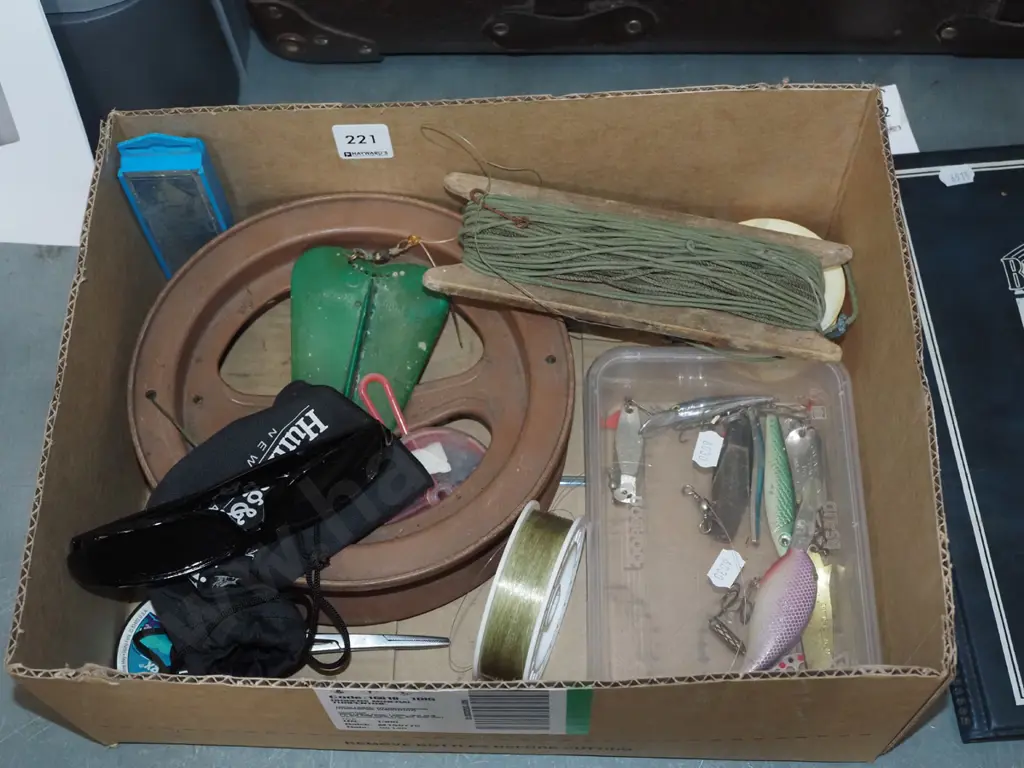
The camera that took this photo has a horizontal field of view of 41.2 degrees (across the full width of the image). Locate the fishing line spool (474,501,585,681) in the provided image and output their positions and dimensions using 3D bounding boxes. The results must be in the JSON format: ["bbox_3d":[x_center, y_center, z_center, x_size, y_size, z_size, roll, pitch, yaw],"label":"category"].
[{"bbox_3d":[0.010,0.085,0.572,0.025,0.086,0.086,18,65,10],"label":"fishing line spool"}]

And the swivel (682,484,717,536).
[{"bbox_3d":[0.085,0.058,0.625,0.008,0.006,0.026,-20,64,-8],"label":"swivel"}]

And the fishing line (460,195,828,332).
[{"bbox_3d":[0.058,-0.055,0.613,0.164,0.020,0.035,11,64,8],"label":"fishing line"}]

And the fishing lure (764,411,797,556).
[{"bbox_3d":[0.123,0.046,0.627,0.015,0.011,0.071,-1,63,2],"label":"fishing lure"}]

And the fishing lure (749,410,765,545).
[{"bbox_3d":[0.113,0.043,0.631,0.006,0.008,0.067,2,63,3],"label":"fishing lure"}]

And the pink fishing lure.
[{"bbox_3d":[0.117,0.100,0.597,0.025,0.016,0.063,22,66,13],"label":"pink fishing lure"}]

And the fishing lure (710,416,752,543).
[{"bbox_3d":[0.102,0.044,0.631,0.018,0.008,0.063,8,64,6],"label":"fishing lure"}]

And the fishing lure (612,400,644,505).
[{"bbox_3d":[0.055,0.031,0.640,0.013,0.007,0.053,-1,63,2],"label":"fishing lure"}]

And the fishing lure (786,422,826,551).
[{"bbox_3d":[0.135,0.048,0.628,0.017,0.006,0.066,4,63,4],"label":"fishing lure"}]

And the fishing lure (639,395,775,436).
[{"bbox_3d":[0.092,0.015,0.642,0.066,0.011,0.013,-14,63,-5],"label":"fishing lure"}]

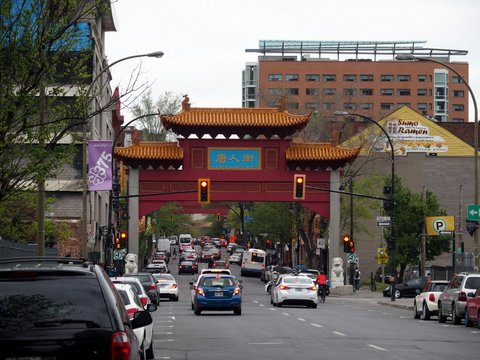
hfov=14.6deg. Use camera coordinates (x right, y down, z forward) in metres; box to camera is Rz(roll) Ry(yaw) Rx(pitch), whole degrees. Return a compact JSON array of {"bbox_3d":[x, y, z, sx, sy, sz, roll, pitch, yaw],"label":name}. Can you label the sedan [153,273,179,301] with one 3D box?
[{"bbox_3d":[-4.250,5.755,100.800,1.820,1.450,4.650,0,-3,-2],"label":"sedan"}]

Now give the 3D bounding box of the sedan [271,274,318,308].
[{"bbox_3d":[2.360,4.860,82.300,1.780,1.440,4.550,0,-3,-2],"label":"sedan"}]

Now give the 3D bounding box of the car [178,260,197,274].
[{"bbox_3d":[-5.920,9.720,207.500,1.790,1.500,4.500,0,-3,-1],"label":"car"}]

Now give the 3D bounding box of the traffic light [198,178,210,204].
[{"bbox_3d":[-1.792,0.586,94.500,0.580,1.270,0.320,0,-3,-2],"label":"traffic light"}]

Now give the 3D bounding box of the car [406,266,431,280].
[{"bbox_3d":[13.462,7.292,140.000,1.800,1.550,4.400,0,-3,-2],"label":"car"}]

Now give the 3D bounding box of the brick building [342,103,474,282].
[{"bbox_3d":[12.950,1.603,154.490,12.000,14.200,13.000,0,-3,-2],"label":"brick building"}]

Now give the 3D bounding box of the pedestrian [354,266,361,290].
[{"bbox_3d":[8.620,7.220,137.500,0.500,1.700,0.360,0,-3,0],"label":"pedestrian"}]

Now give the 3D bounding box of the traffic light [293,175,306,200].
[{"bbox_3d":[3.039,0.374,94.500,0.580,1.270,0.320,0,-3,-2],"label":"traffic light"}]

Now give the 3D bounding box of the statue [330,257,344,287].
[{"bbox_3d":[5.910,5.560,113.000,0.800,1.760,1.050,0,-3,1],"label":"statue"}]

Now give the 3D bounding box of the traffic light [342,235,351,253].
[{"bbox_3d":[6.700,4.012,117.000,0.370,1.050,0.340,0,-3,-2],"label":"traffic light"}]

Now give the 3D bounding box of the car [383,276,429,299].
[{"bbox_3d":[11.400,6.920,120.500,4.350,1.420,1.760,1,-3,-6],"label":"car"}]

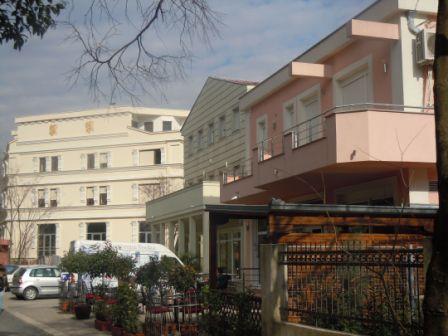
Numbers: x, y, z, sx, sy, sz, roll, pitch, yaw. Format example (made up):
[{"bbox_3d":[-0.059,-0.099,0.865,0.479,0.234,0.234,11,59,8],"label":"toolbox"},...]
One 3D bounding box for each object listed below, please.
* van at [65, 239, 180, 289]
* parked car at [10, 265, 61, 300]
[{"bbox_3d":[-4.625,5.087,34.387,6.150,2.600,2.000,3,-8,-20],"label":"van"},{"bbox_3d":[-7.685,5.198,30.790,3.900,1.460,1.650,4,-9,-32],"label":"parked car"}]

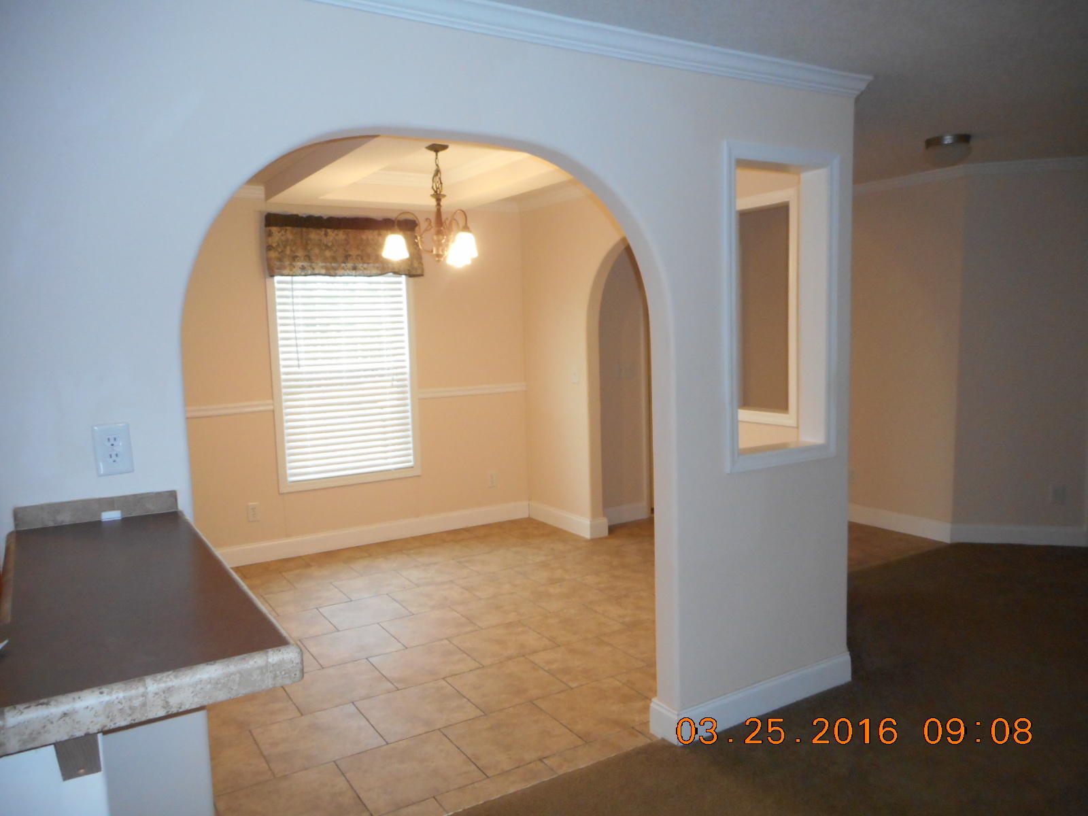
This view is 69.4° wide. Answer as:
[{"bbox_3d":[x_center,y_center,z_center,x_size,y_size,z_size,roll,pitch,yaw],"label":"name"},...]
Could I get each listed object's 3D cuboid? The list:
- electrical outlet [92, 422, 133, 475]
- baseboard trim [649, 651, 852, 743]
[{"bbox_3d":[-1.004,0.098,1.832,0.072,0.117,0.010,-5,6,-31],"label":"electrical outlet"},{"bbox_3d":[0.849,1.116,3.108,0.956,0.121,0.137,-5,6,-31],"label":"baseboard trim"}]

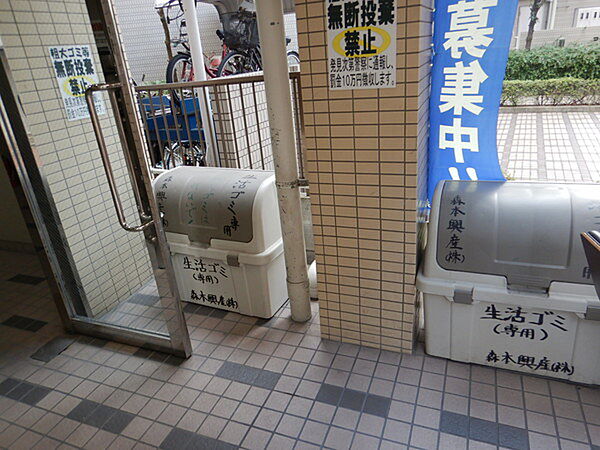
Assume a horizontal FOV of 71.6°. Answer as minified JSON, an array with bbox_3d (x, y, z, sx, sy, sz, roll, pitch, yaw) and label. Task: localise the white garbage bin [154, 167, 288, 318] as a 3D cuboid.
[{"bbox_3d":[-0.474,0.053,2.501,0.865,0.768,0.480,6,25,24],"label":"white garbage bin"}]

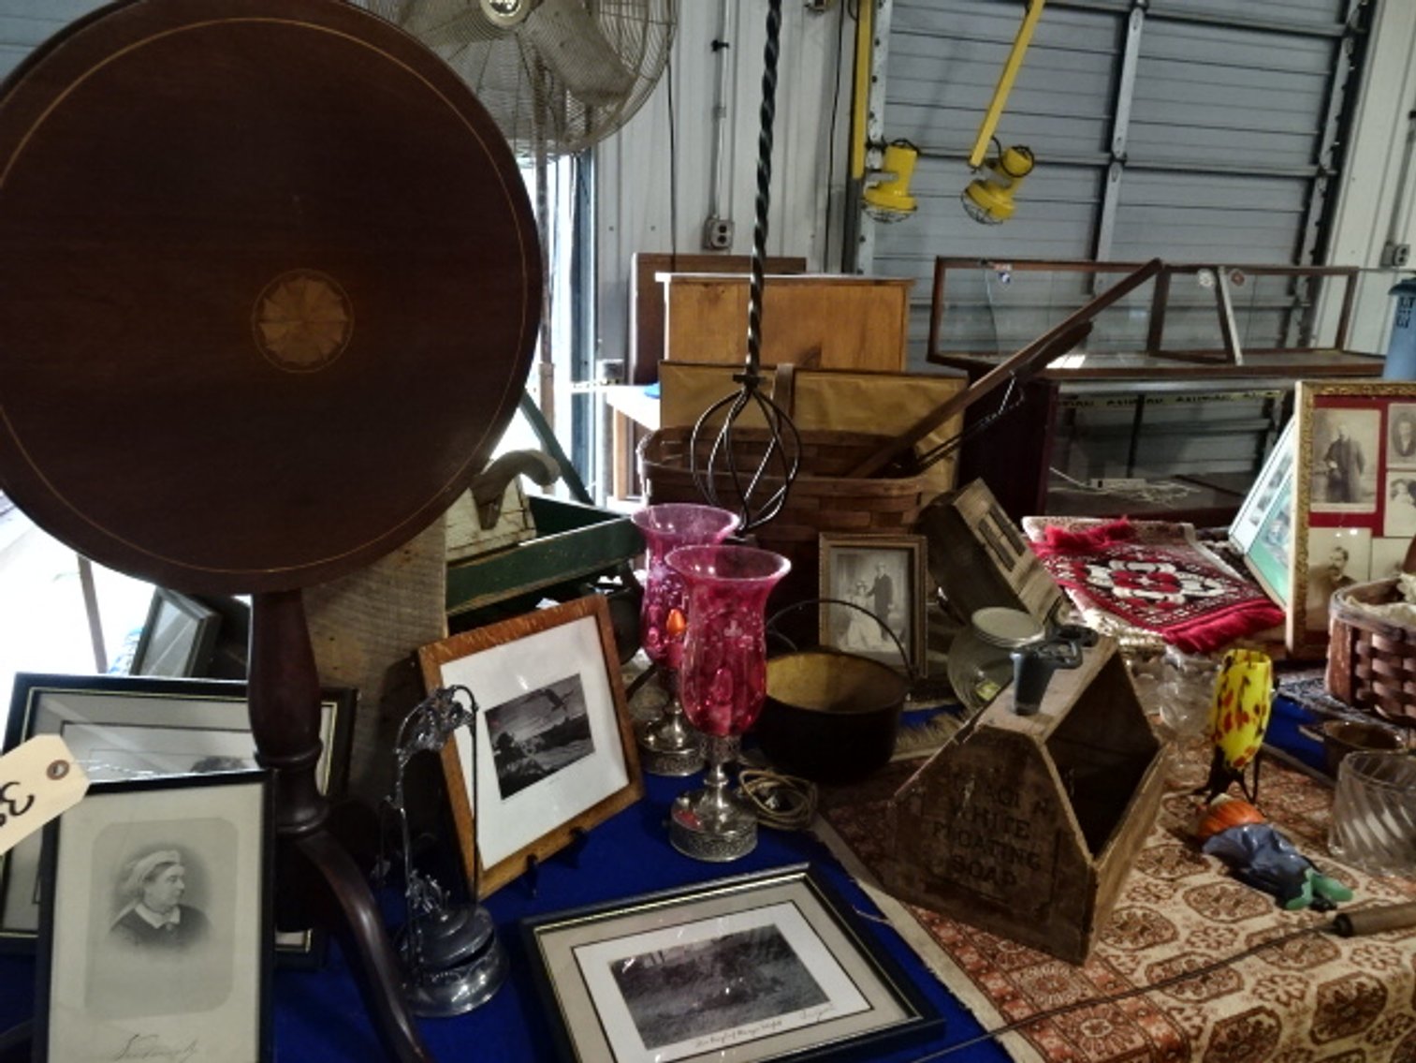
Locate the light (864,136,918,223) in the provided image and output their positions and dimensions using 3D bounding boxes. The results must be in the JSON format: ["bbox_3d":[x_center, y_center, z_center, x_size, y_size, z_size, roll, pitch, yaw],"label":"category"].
[{"bbox_3d":[0.662,-1.266,3.550,0.200,0.300,0.200,-4,17,-18],"label":"light"}]

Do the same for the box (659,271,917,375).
[{"bbox_3d":[0.207,-0.572,2.982,0.732,0.390,0.310,-1,16,-8],"label":"box"}]

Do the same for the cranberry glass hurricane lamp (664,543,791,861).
[{"bbox_3d":[0.018,0.222,1.250,0.153,0.382,0.153,2,17,1],"label":"cranberry glass hurricane lamp"}]

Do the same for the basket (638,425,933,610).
[{"bbox_3d":[0.164,-0.025,2.208,0.620,0.315,0.480,4,17,8],"label":"basket"}]

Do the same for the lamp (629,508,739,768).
[{"bbox_3d":[-0.043,0.162,1.444,0.153,0.382,0.153,1,17,-2],"label":"lamp"}]

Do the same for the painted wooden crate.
[{"bbox_3d":[0.414,0.298,1.253,0.231,0.255,0.350,12,19,31],"label":"painted wooden crate"}]

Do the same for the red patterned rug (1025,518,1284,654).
[{"bbox_3d":[0.938,0.114,2.104,0.330,0.055,0.470,-11,24,-22],"label":"red patterned rug"}]

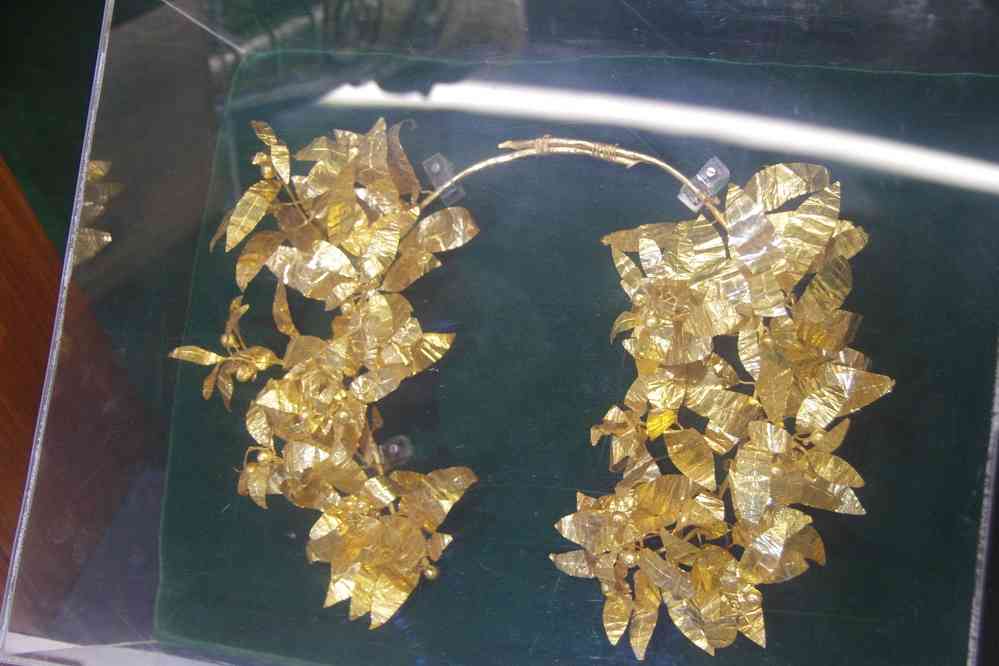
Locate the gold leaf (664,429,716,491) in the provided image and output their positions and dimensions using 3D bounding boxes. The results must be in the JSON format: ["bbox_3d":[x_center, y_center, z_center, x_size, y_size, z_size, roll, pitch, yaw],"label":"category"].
[{"bbox_3d":[0.088,0.057,0.733,0.017,0.007,0.037,-40,75,6],"label":"gold leaf"}]

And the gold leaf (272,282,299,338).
[{"bbox_3d":[-0.099,-0.011,0.757,0.006,0.011,0.030,-38,66,51],"label":"gold leaf"}]

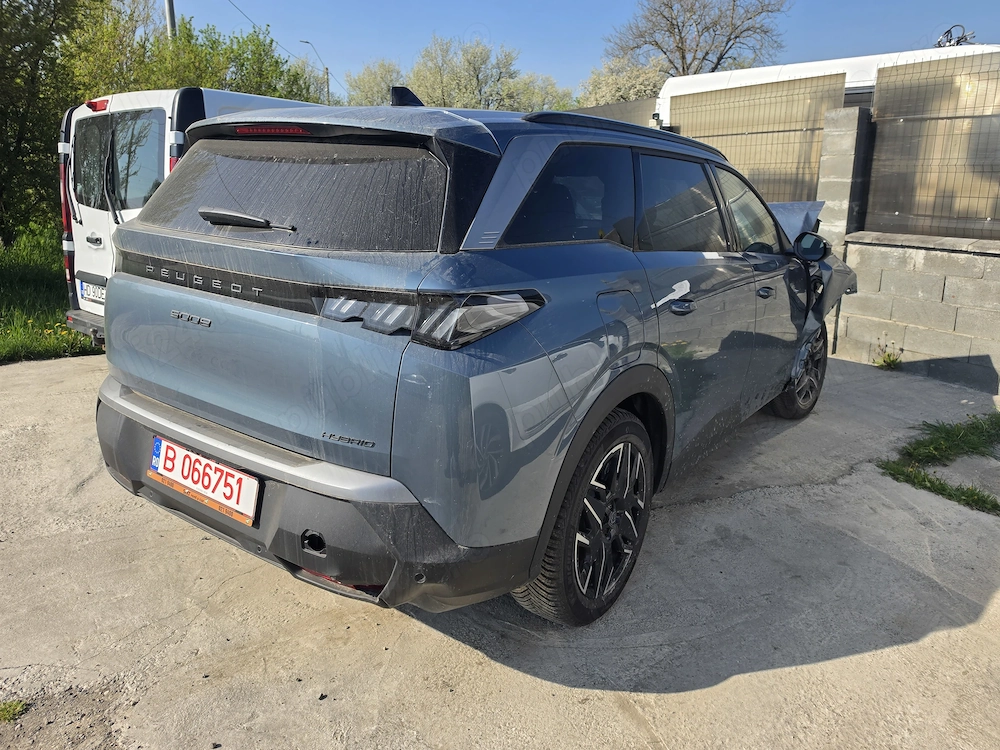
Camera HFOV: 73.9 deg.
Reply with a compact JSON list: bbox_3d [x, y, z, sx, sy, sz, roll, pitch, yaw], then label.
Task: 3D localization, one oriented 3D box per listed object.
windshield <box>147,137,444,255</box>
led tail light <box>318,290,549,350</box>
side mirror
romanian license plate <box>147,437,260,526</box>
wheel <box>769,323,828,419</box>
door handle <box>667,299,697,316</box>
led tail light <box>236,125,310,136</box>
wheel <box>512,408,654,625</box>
[{"bbox_3d":[-0.645,-0.532,1.946,1.340,0.370,0.090,12,-12,34],"label":"windshield"},{"bbox_3d":[-0.152,-0.161,1.541,0.410,0.120,0.340,12,17,34],"label":"led tail light"},{"bbox_3d":[1.705,-0.706,3.624,0.200,0.165,0.160,12,17,34],"label":"side mirror"},{"bbox_3d":[-0.857,0.291,1.888,0.525,0.125,0.020,12,6,34],"label":"romanian license plate"},{"bbox_3d":[2.006,-0.067,4.550,0.235,0.728,0.728,14,19,40],"label":"wheel"},{"bbox_3d":[0.630,-0.233,2.280,0.055,0.060,0.220,12,17,34],"label":"door handle"},{"bbox_3d":[-0.649,-0.692,1.891,0.330,0.035,0.035,12,17,34],"label":"led tail light"},{"bbox_3d":[0.285,0.466,2.239,0.235,0.728,0.728,12,17,34],"label":"wheel"}]

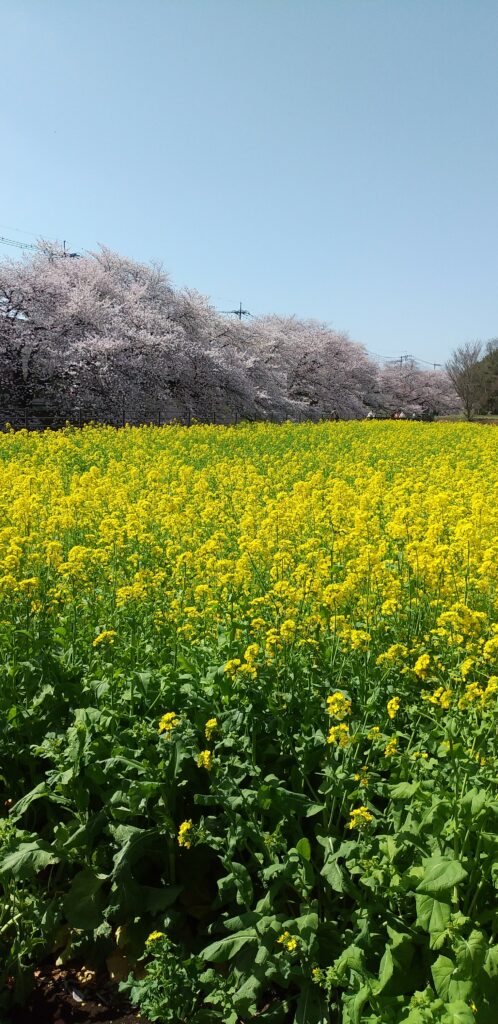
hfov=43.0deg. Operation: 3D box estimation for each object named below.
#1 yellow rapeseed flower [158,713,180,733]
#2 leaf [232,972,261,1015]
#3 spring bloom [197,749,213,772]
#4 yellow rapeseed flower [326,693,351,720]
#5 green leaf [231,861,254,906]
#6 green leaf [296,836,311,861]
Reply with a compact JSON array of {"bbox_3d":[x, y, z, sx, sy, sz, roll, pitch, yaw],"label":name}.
[{"bbox_3d":[-0.239,0.636,1.900,0.064,0.060,0.060,0,9,0],"label":"yellow rapeseed flower"},{"bbox_3d":[-0.006,1.121,1.470,0.065,0.085,0.060,0,9,0],"label":"leaf"},{"bbox_3d":[-0.130,0.725,1.850,0.048,0.058,0.050,0,9,0],"label":"spring bloom"},{"bbox_3d":[0.279,0.600,1.950,0.078,0.080,0.075,0,9,0],"label":"yellow rapeseed flower"},{"bbox_3d":[-0.016,0.941,1.600,0.062,0.110,0.055,0,9,0],"label":"green leaf"},{"bbox_3d":[0.145,0.895,1.680,0.040,0.070,0.025,0,9,0],"label":"green leaf"}]

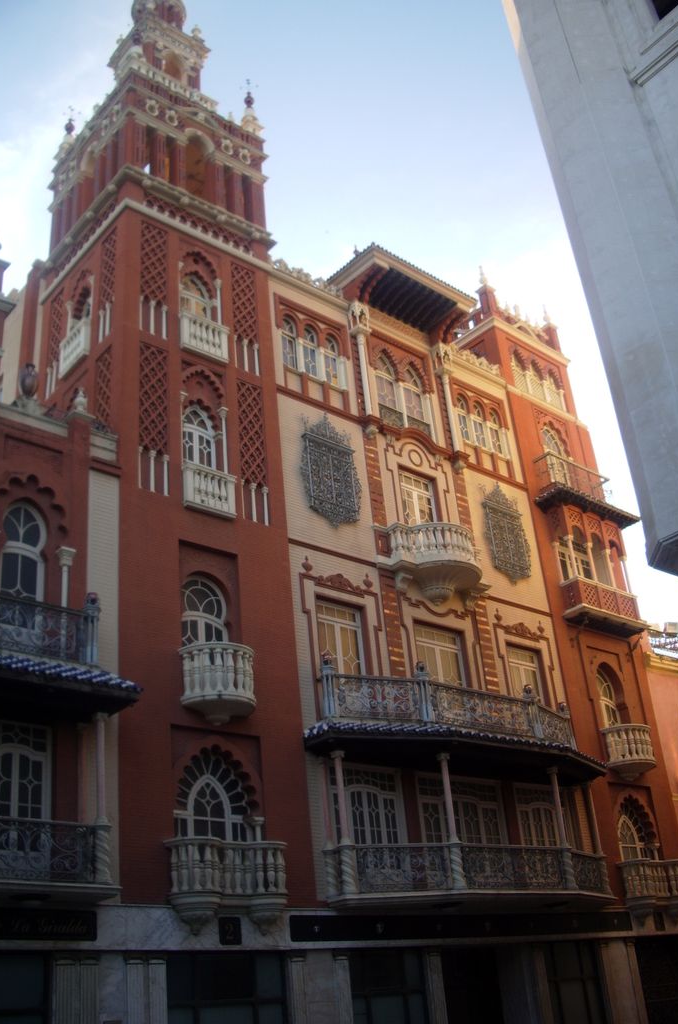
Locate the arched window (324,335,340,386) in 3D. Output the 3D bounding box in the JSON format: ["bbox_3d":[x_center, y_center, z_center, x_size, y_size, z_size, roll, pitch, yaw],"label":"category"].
[{"bbox_3d":[-0.262,-4.000,27.252,0.472,1.664,0.200,18,-35,-39],"label":"arched window"}]

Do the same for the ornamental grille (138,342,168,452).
[{"bbox_3d":[-4.021,-2.465,22.359,0.700,2.680,0.100,18,-35,-38],"label":"ornamental grille"}]

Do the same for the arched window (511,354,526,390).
[{"bbox_3d":[5.864,-4.595,33.903,0.630,1.480,0.220,18,-35,-38],"label":"arched window"}]

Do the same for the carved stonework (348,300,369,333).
[{"bbox_3d":[0.547,-5.224,28.300,0.416,1.110,0.398,18,-35,-39],"label":"carved stonework"}]

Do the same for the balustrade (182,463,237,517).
[{"bbox_3d":[-2.873,-0.467,23.344,1.395,1.120,0.275,18,-35,-39],"label":"balustrade"}]

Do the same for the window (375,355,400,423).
[{"bbox_3d":[1.385,-3.445,28.642,0.920,2.300,0.220,18,-35,-38],"label":"window"}]

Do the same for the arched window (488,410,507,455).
[{"bbox_3d":[4.767,-2.435,31.447,0.691,1.706,0.188,18,-35,-39],"label":"arched window"}]

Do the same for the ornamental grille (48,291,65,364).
[{"bbox_3d":[-6.949,-4.553,25.576,0.100,2.030,0.620,18,-35,-38],"label":"ornamental grille"}]

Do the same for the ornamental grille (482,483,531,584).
[{"bbox_3d":[5.056,0.595,31.078,2.046,3.366,0.300,18,-35,-40],"label":"ornamental grille"}]

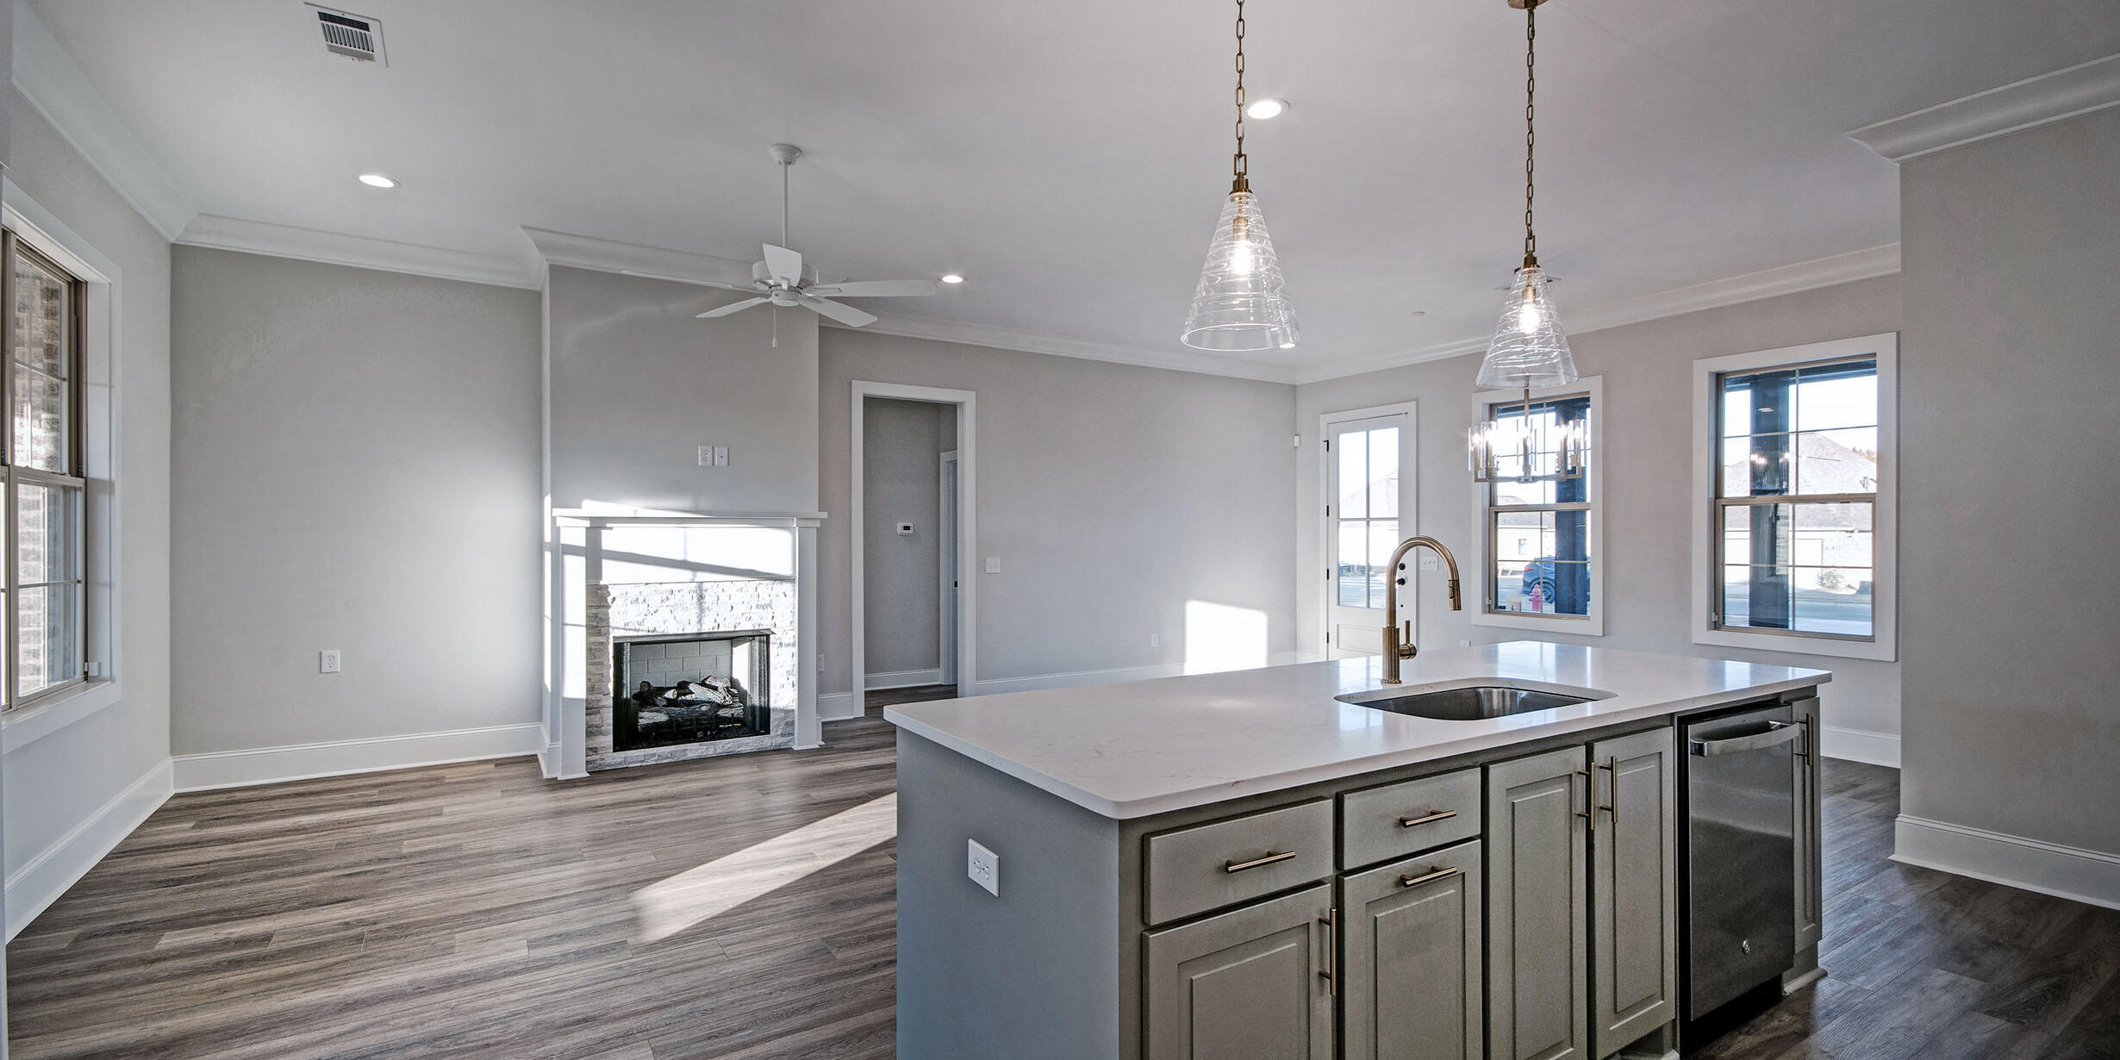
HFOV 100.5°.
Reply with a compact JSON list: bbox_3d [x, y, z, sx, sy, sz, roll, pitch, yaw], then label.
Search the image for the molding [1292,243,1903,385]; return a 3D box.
[{"bbox_3d":[3.691,-1.584,7.019,0.125,0.150,4.858,0,0,-32],"label":"molding"}]

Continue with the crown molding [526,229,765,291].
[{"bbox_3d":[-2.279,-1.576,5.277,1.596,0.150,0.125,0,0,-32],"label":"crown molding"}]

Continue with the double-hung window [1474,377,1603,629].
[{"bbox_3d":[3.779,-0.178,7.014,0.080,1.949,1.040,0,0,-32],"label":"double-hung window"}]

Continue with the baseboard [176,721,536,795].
[{"bbox_3d":[-3.924,1.295,5.040,1.652,0.193,0.025,0,0,-32],"label":"baseboard"}]

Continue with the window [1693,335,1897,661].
[{"bbox_3d":[4.681,-0.193,5.653,0.120,1.939,1.049,0,0,-32],"label":"window"}]

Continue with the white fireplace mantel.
[{"bbox_3d":[-2.237,0.638,5.415,1.554,1.512,0.420,0,0,-32],"label":"white fireplace mantel"}]

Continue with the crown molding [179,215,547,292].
[{"bbox_3d":[-3.893,-1.576,4.996,1.652,0.155,0.125,0,0,-32],"label":"crown molding"}]

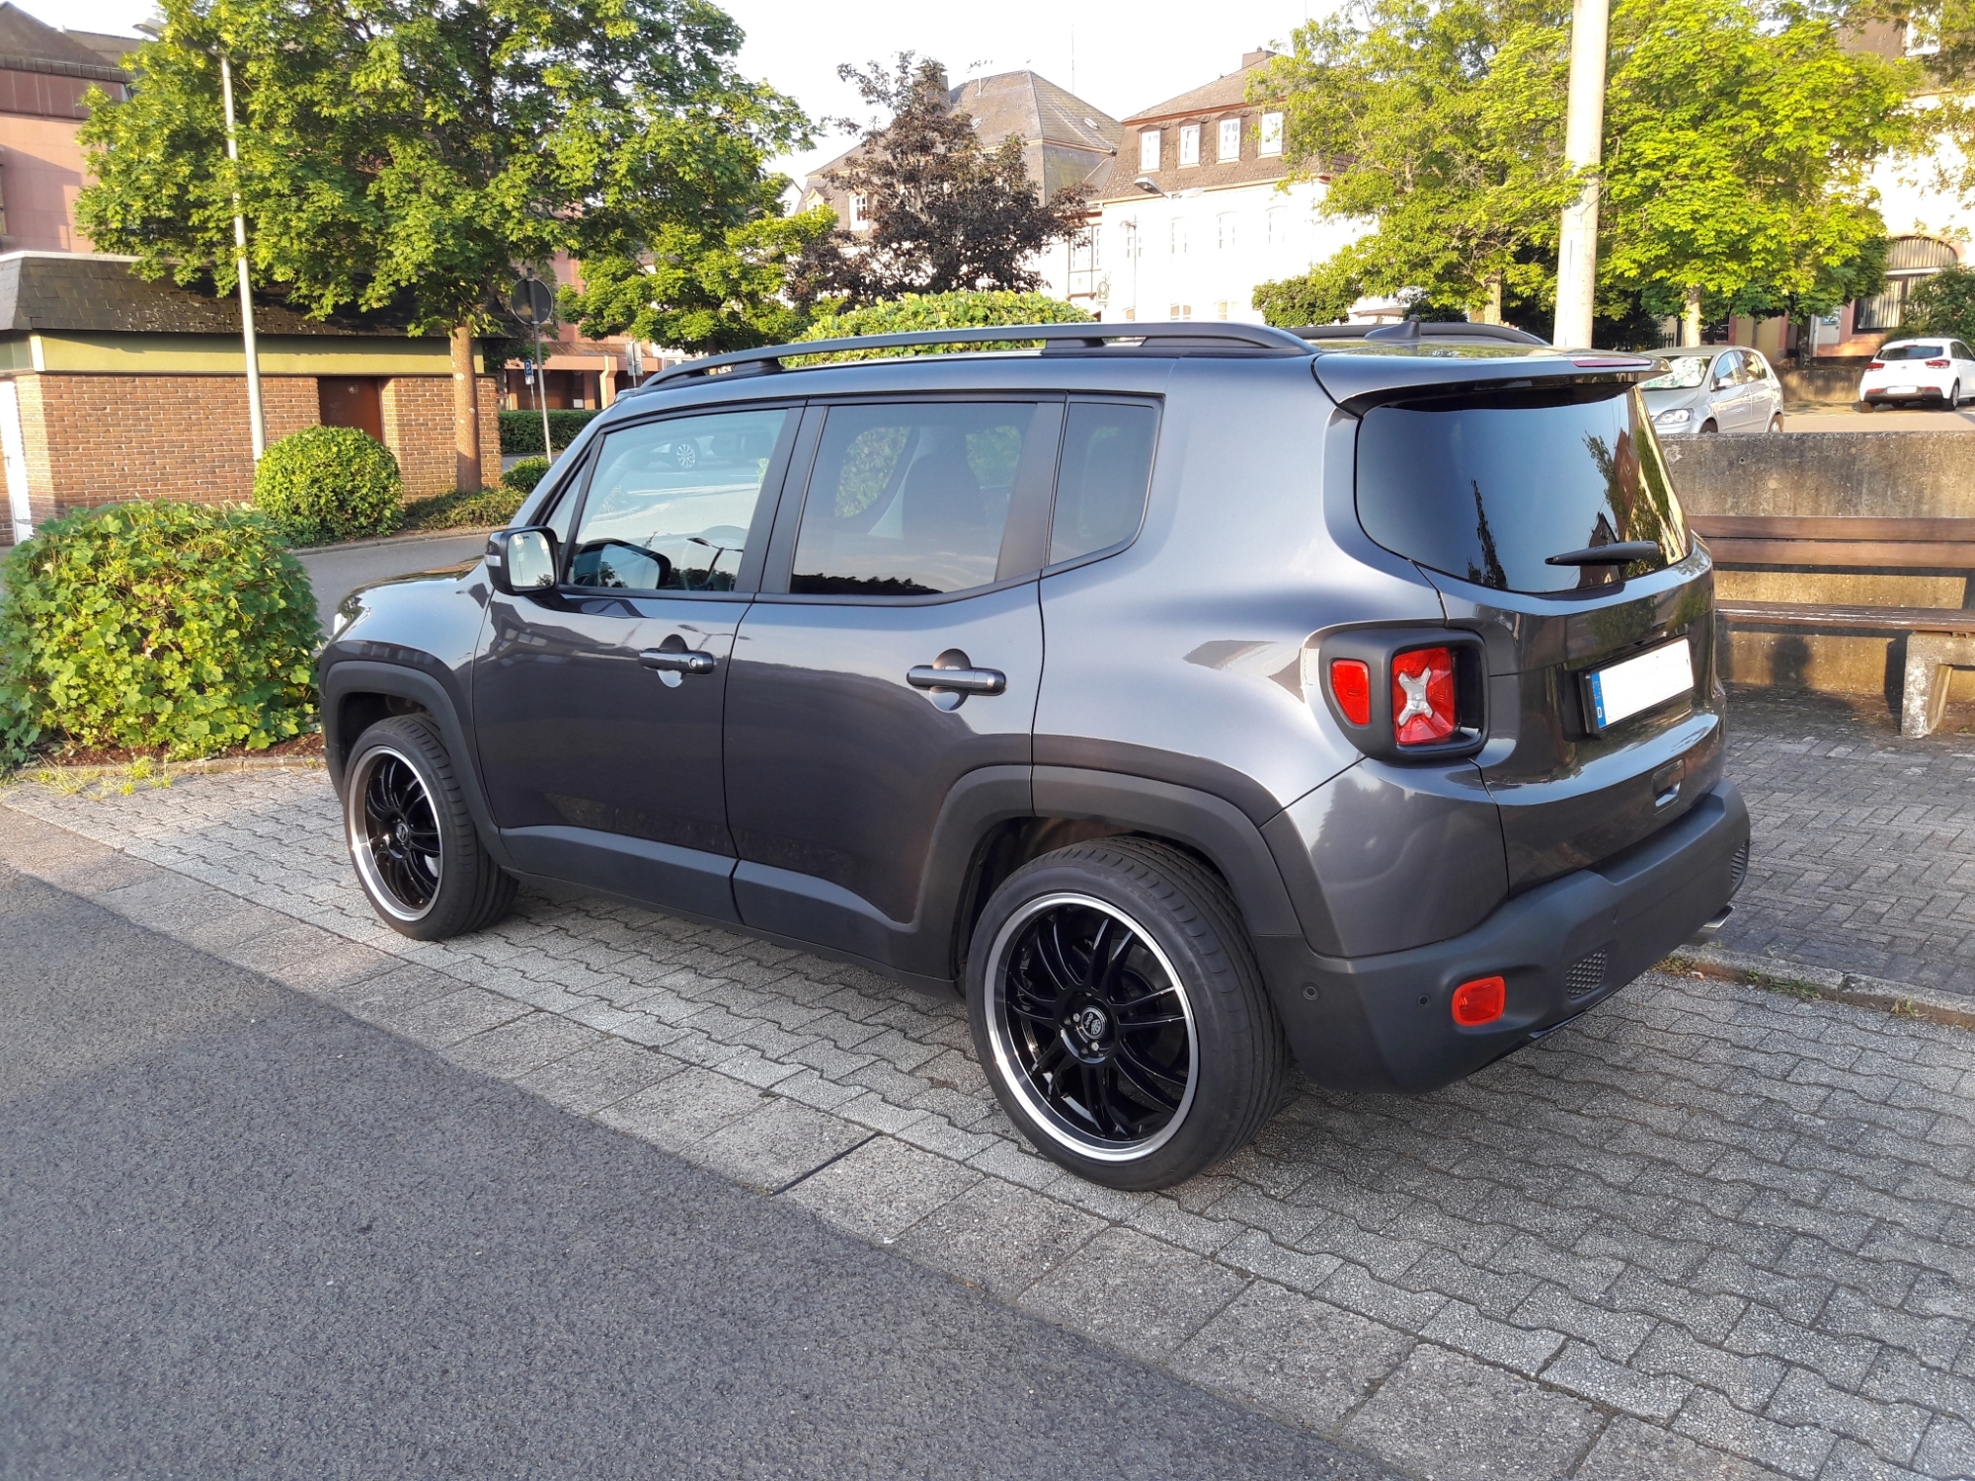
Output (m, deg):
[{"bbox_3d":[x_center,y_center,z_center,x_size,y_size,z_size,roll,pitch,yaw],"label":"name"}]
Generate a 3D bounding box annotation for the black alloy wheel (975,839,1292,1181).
[{"bbox_3d":[0.266,0.528,3.115,0.652,0.652,0.225,8,14,40],"label":"black alloy wheel"}]

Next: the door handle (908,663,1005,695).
[{"bbox_3d":[-0.063,-0.119,3.094,0.240,0.050,0.050,8,14,40],"label":"door handle"}]

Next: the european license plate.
[{"bbox_3d":[1.276,-0.114,3.095,0.020,0.112,0.520,-5,6,42],"label":"european license plate"}]

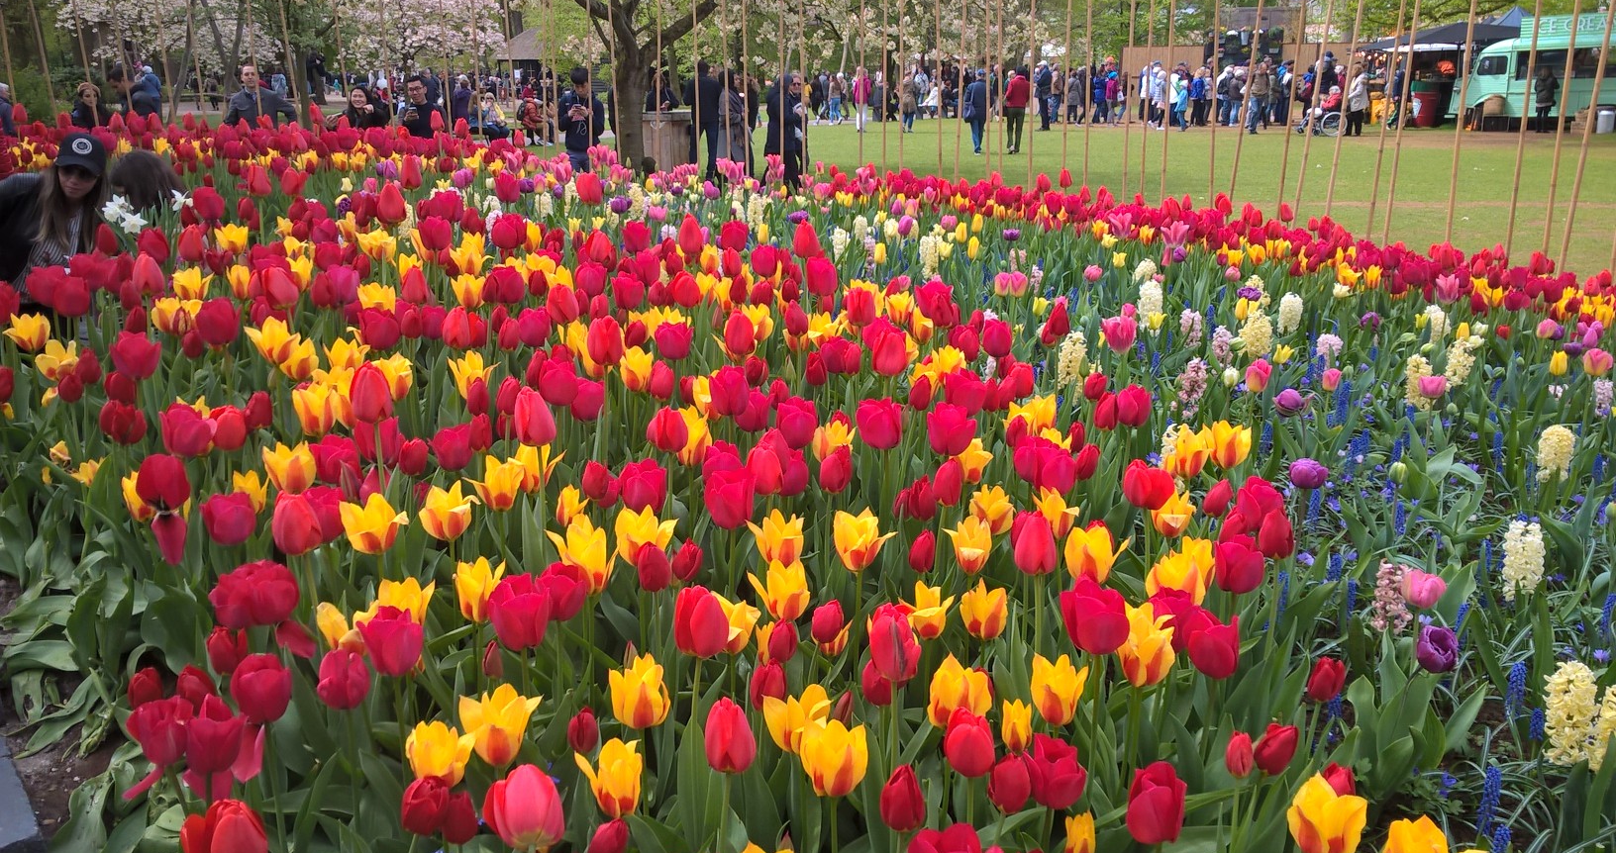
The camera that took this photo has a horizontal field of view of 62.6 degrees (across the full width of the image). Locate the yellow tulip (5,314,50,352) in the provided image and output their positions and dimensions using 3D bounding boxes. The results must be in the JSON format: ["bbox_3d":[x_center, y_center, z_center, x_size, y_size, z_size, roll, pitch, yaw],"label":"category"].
[{"bbox_3d":[-1.438,-0.172,2.450,0.086,0.068,0.077,0,15,0],"label":"yellow tulip"}]

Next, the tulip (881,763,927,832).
[{"bbox_3d":[0.102,0.401,1.430,0.050,0.078,0.050,1,15,4],"label":"tulip"}]

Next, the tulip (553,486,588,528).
[{"bbox_3d":[-0.352,0.119,1.970,0.048,0.065,0.043,3,14,-10],"label":"tulip"}]

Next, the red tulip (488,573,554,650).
[{"bbox_3d":[-0.367,0.237,1.700,0.084,0.093,0.084,-3,15,-13],"label":"red tulip"}]

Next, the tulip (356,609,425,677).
[{"bbox_3d":[-0.520,0.267,1.650,0.082,0.083,0.076,0,15,0],"label":"tulip"}]

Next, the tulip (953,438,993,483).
[{"bbox_3d":[0.247,0.052,2.020,0.067,0.069,0.064,0,16,0],"label":"tulip"}]

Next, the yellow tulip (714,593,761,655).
[{"bbox_3d":[-0.089,0.242,1.630,0.062,0.076,0.059,0,16,0],"label":"yellow tulip"}]

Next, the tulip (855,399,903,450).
[{"bbox_3d":[0.125,-0.003,2.350,0.087,0.089,0.087,1,15,3],"label":"tulip"}]

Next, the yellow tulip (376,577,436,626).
[{"bbox_3d":[-0.548,0.244,1.800,0.086,0.068,0.081,-5,16,-17],"label":"yellow tulip"}]

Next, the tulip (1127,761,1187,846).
[{"bbox_3d":[0.371,0.403,1.420,0.065,0.096,0.061,4,16,16],"label":"tulip"}]

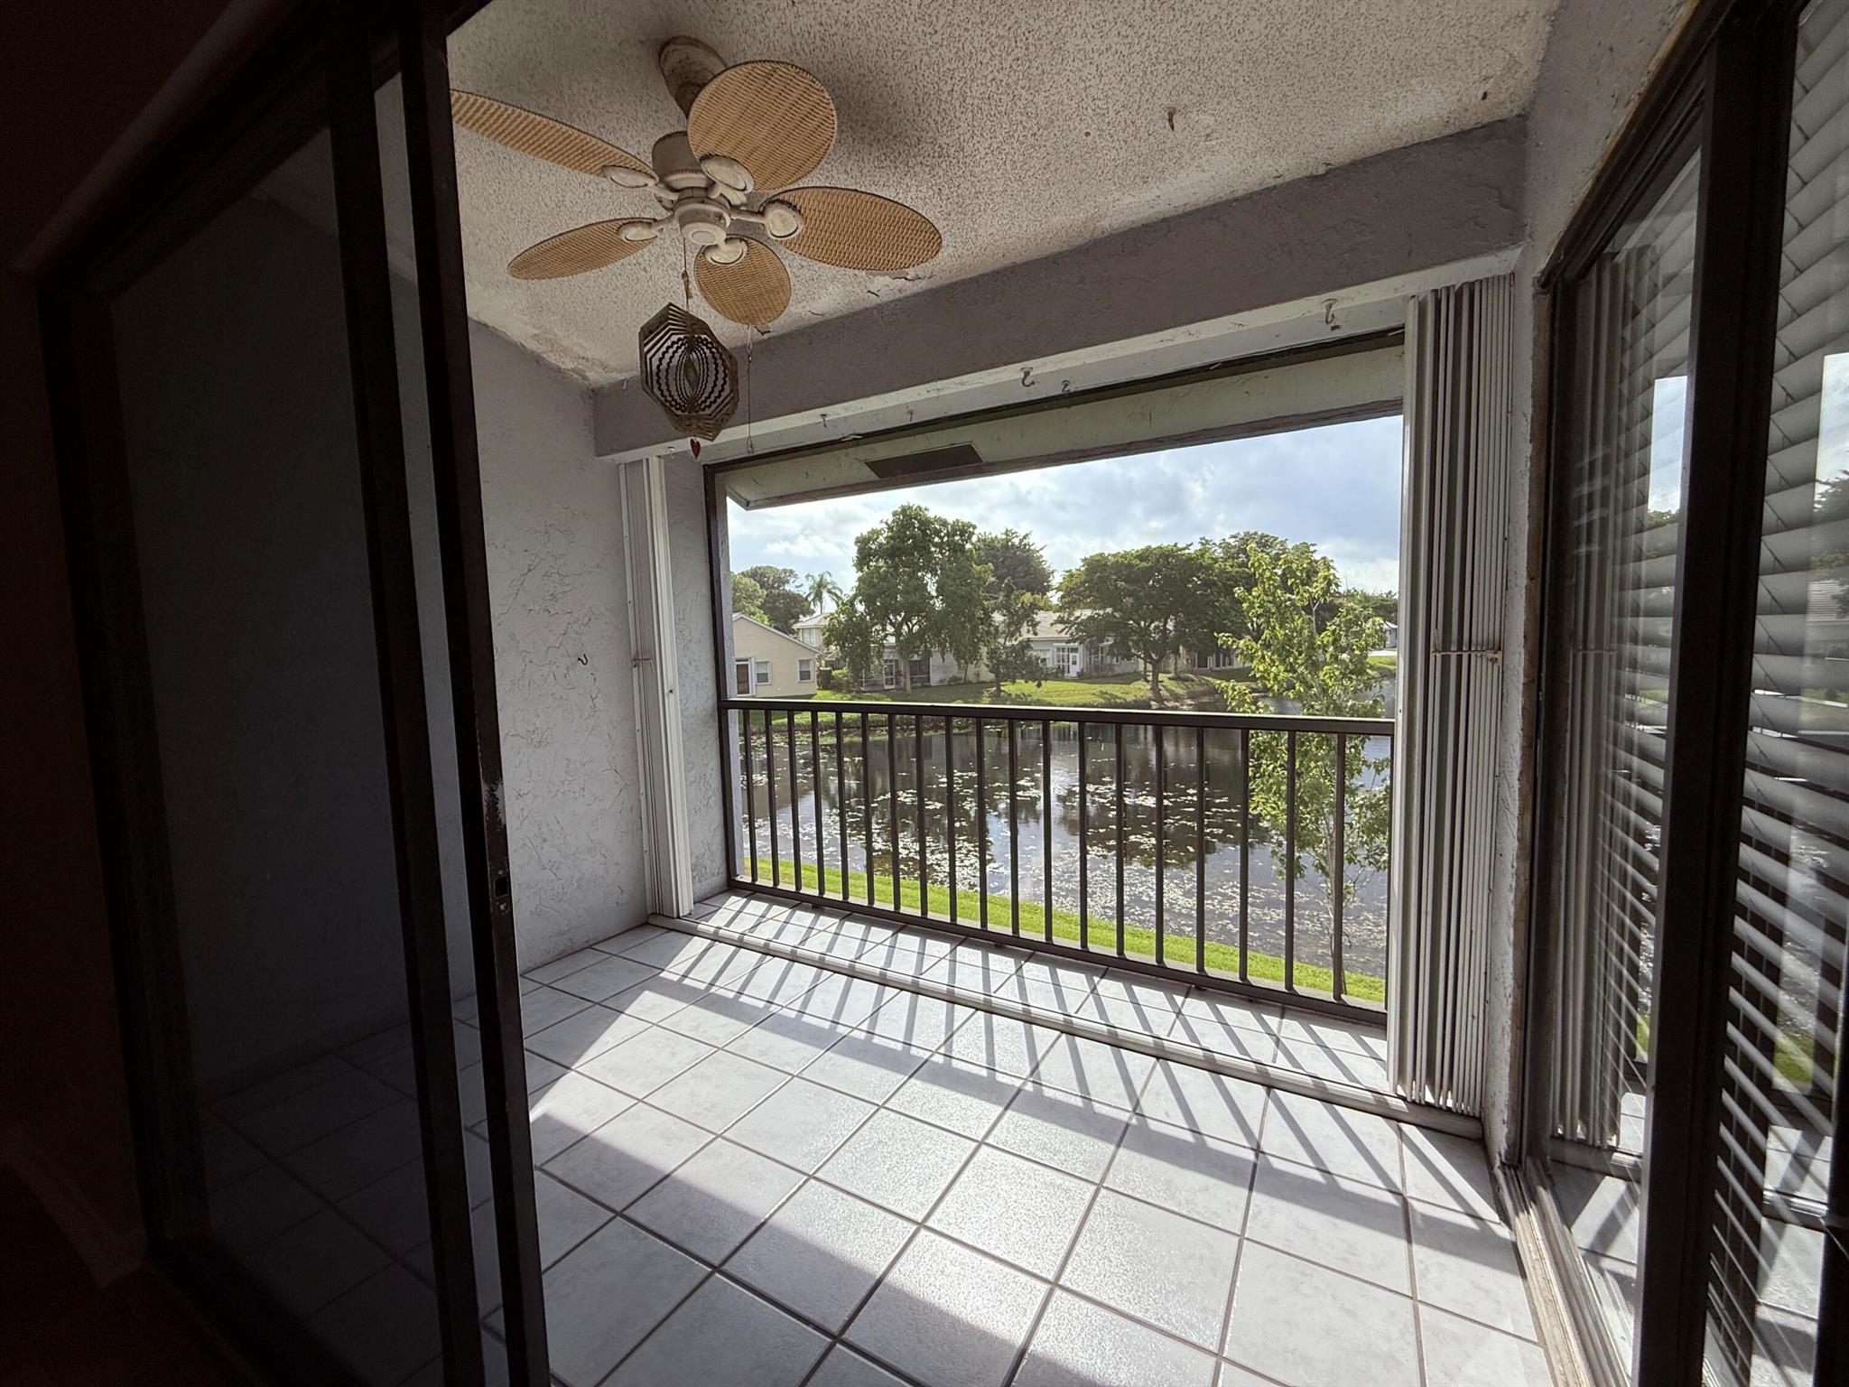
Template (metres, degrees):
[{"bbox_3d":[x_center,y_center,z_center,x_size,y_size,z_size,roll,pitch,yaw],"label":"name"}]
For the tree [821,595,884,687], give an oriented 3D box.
[{"bbox_3d":[-4.748,-3.040,49.090,4.200,6.500,4.100,-2,5,0],"label":"tree"}]

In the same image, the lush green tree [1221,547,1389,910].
[{"bbox_3d":[4.081,0.895,7.946,1.950,5.007,1.900,-2,5,0],"label":"lush green tree"}]

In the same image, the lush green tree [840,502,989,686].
[{"bbox_3d":[-0.589,-6.226,49.834,10.000,12.670,9.000,-2,5,0],"label":"lush green tree"}]

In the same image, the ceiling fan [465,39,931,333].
[{"bbox_3d":[-0.528,-1.283,1.769,1.160,0.420,1.160,1,6,30],"label":"ceiling fan"}]

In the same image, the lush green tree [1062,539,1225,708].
[{"bbox_3d":[14.041,-4.769,47.982,11.000,9.612,10.000,-2,5,0],"label":"lush green tree"}]

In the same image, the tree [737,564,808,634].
[{"bbox_3d":[-15.939,-7.699,77.875,7.400,11.500,7.200,-2,5,0],"label":"tree"}]

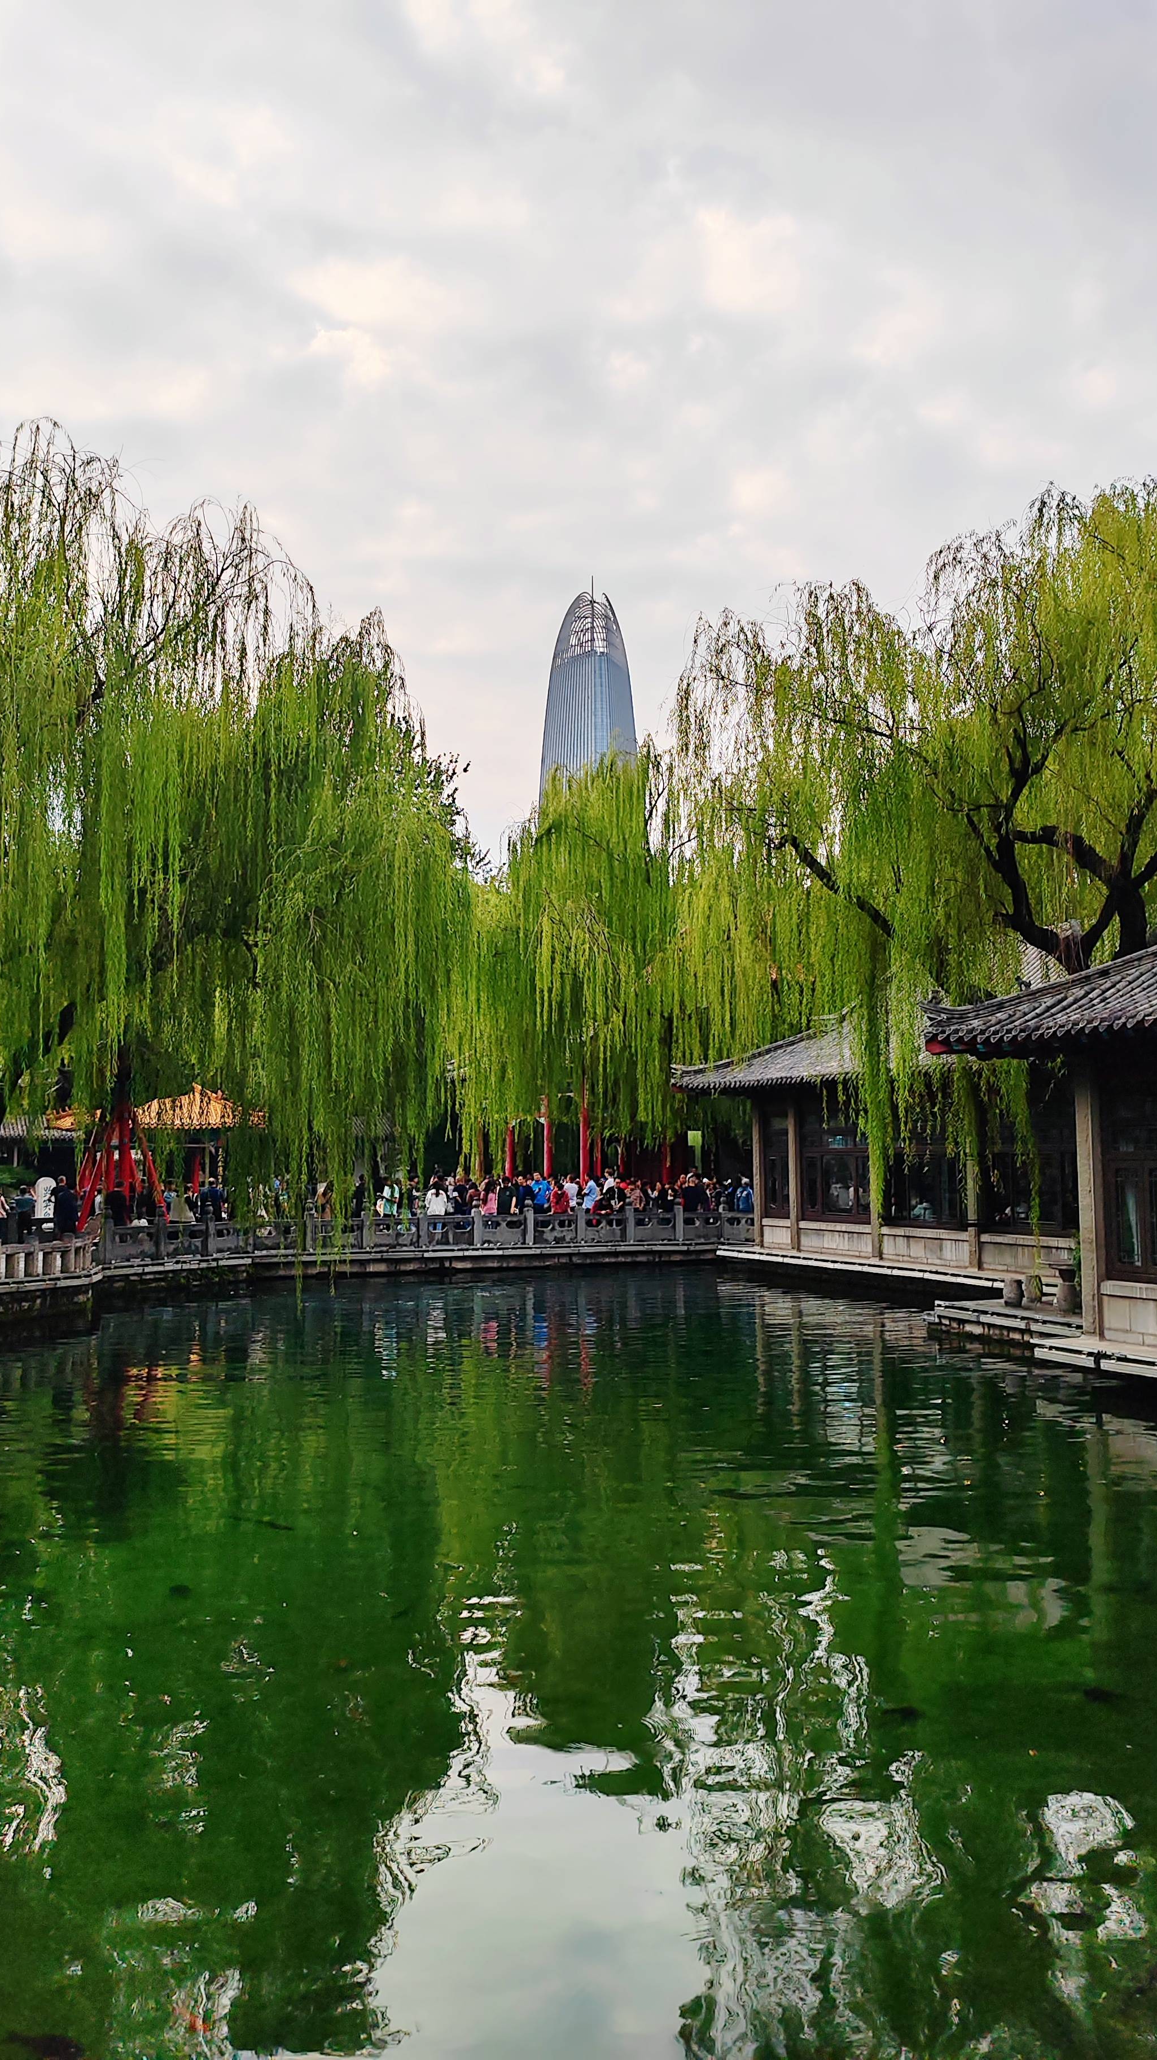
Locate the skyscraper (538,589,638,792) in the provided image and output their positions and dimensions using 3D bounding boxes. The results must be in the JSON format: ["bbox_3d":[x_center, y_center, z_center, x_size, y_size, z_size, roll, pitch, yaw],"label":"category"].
[{"bbox_3d":[7.160,-82.491,839.053,46.000,301.000,46.000,-3,-5,29],"label":"skyscraper"}]

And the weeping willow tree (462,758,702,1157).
[{"bbox_3d":[0.023,-1.276,46.243,7.600,14.000,7.200,-1,-5,0],"label":"weeping willow tree"}]

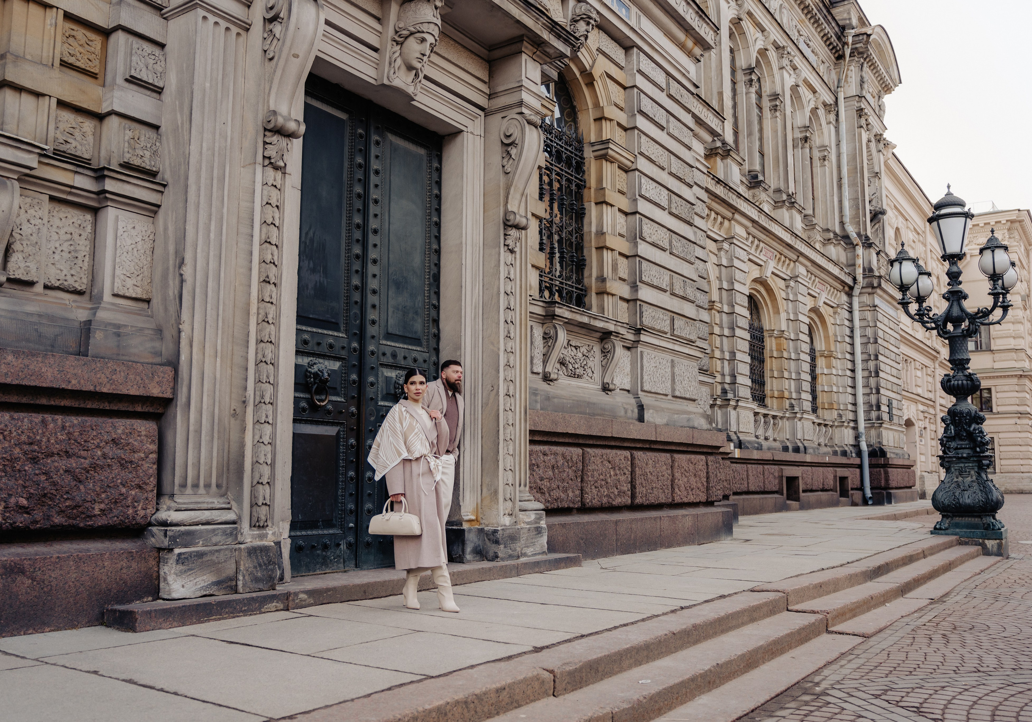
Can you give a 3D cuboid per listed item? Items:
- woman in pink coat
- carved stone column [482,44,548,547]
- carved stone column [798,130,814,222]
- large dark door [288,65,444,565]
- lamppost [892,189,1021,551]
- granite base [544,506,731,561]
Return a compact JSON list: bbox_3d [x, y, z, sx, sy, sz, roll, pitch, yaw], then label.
[{"bbox_3d":[-0.719,0.923,6.222,0.560,1.733,0.440,7,-10,-39],"label":"woman in pink coat"},{"bbox_3d":[0.074,-0.613,8.737,0.549,5.224,0.738,-6,-10,36],"label":"carved stone column"},{"bbox_3d":[10.383,-6.607,29.984,0.420,3.516,0.420,-6,-10,36],"label":"carved stone column"},{"bbox_3d":[-1.431,-0.310,7.713,0.200,4.333,1.980,-6,-10,36],"label":"large dark door"},{"bbox_3d":[7.441,0.055,14.160,2.100,6.241,2.100,-6,-10,36],"label":"lamppost"},{"bbox_3d":[1.722,2.287,11.346,0.360,0.486,5.535,-6,-10,36],"label":"granite base"}]

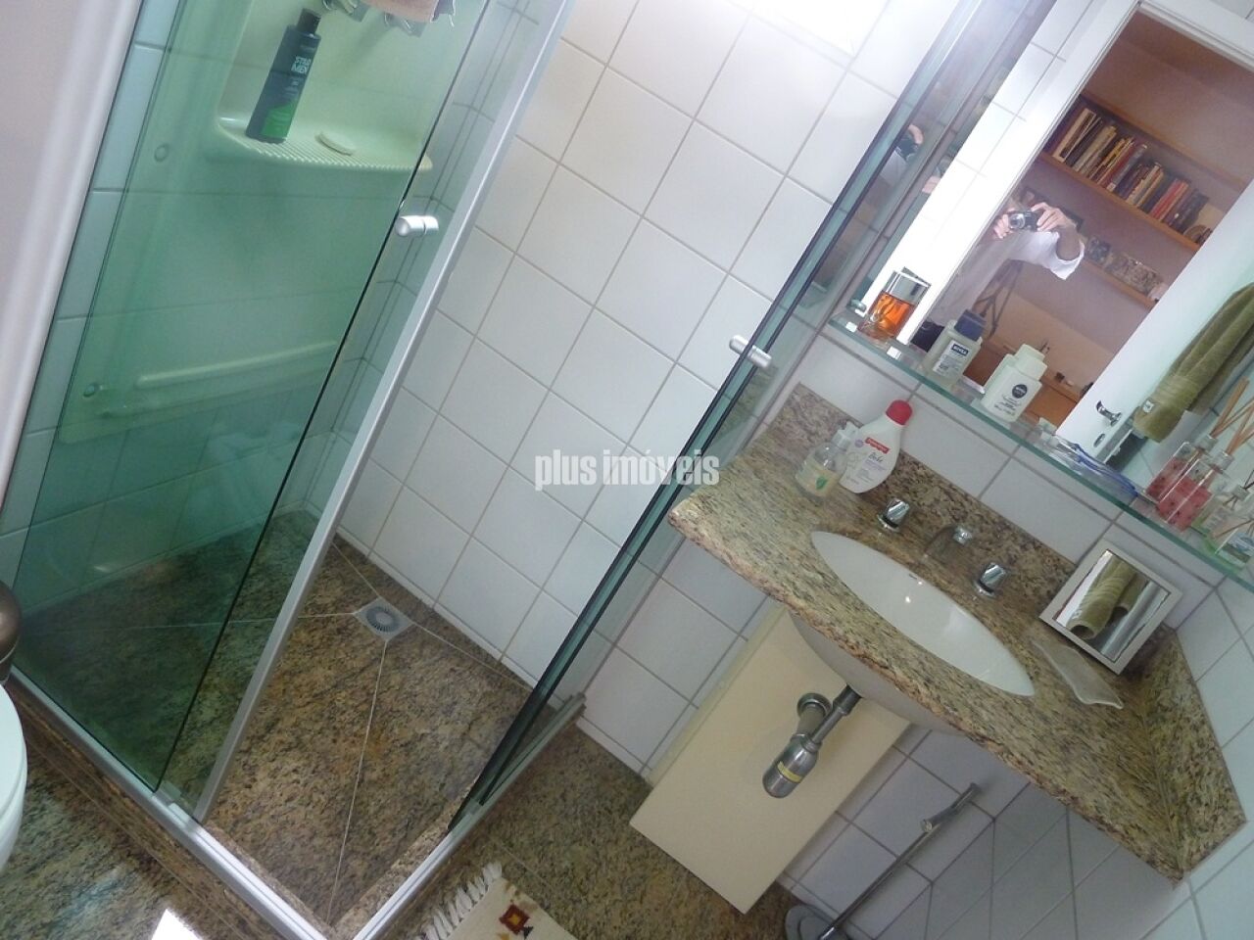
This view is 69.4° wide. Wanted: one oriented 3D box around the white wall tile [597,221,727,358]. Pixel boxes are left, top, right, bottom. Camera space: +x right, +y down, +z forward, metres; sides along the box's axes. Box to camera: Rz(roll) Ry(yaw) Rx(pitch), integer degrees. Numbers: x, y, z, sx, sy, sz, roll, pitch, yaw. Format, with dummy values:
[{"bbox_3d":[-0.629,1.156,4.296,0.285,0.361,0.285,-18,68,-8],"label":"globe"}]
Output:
[{"bbox_3d":[0.064,-0.344,1.739,0.197,0.195,0.010,36,23,11],"label":"white wall tile"}]

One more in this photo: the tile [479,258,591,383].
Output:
[{"bbox_3d":[-0.194,-0.308,1.891,0.200,0.200,0.010,36,23,11],"label":"tile"}]

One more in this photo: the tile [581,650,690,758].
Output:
[{"bbox_3d":[0.008,0.509,1.961,0.197,0.195,0.010,36,23,11],"label":"tile"}]

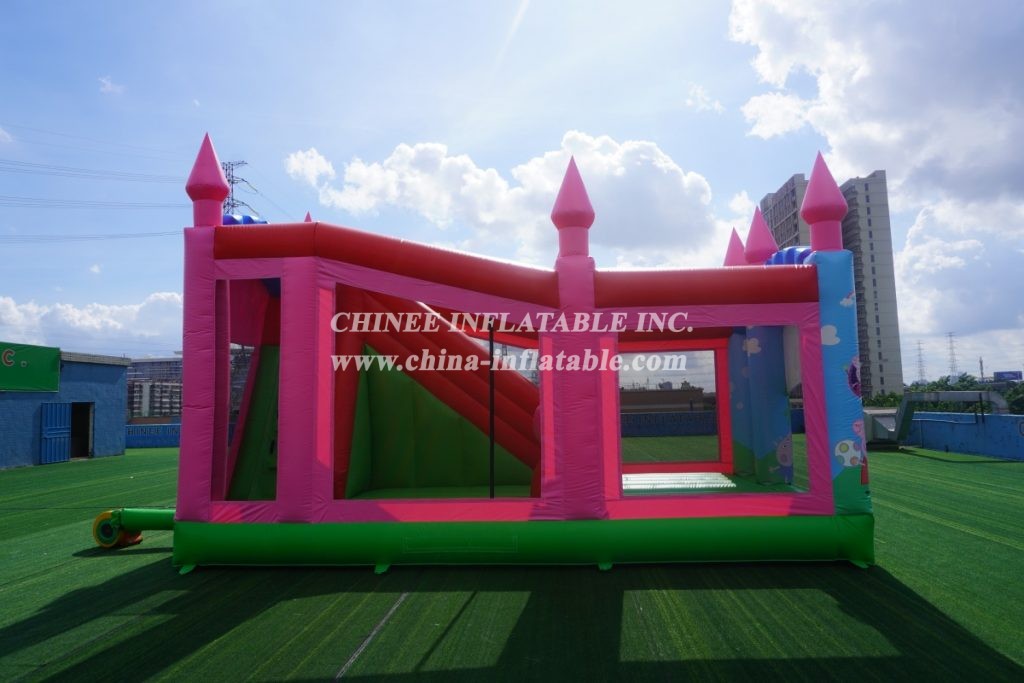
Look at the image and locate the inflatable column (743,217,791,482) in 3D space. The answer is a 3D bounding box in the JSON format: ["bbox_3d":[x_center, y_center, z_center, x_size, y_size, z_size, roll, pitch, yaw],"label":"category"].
[{"bbox_3d":[3.432,0.025,9.158,0.460,3.780,0.450,-1,-6,2],"label":"inflatable column"}]

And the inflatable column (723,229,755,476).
[{"bbox_3d":[3.452,0.120,10.236,0.450,3.780,0.450,-1,-6,2],"label":"inflatable column"}]

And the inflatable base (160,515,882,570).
[{"bbox_3d":[0.119,2.170,8.674,7.050,0.470,3.700,-1,-6,2],"label":"inflatable base"}]

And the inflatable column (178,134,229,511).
[{"bbox_3d":[-3.347,-0.220,7.426,0.450,4.220,0.450,-1,-6,2],"label":"inflatable column"}]

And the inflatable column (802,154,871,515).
[{"bbox_3d":[3.339,-0.163,7.114,0.470,3.780,0.450,-1,-6,2],"label":"inflatable column"}]

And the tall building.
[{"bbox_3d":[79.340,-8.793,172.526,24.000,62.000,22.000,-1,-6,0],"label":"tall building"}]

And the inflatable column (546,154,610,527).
[{"bbox_3d":[0.776,-0.131,8.116,0.604,4.267,0.549,-1,-5,3],"label":"inflatable column"}]

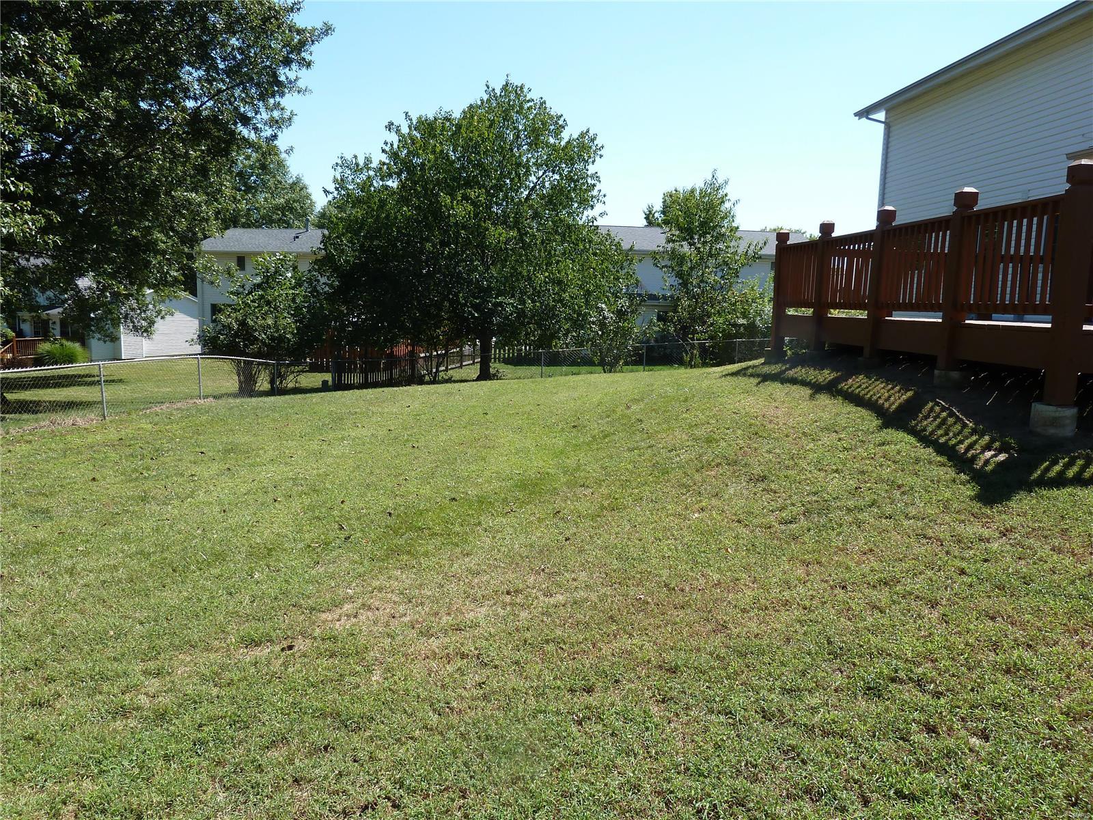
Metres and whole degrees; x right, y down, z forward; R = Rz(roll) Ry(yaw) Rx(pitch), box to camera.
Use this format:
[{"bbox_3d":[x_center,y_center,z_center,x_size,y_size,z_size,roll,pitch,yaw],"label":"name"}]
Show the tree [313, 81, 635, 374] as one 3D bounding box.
[{"bbox_3d":[-1.904,-4.816,21.842,8.429,8.139,8.200,1,8,0],"label":"tree"}]

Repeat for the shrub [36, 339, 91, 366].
[{"bbox_3d":[-23.010,-2.699,37.547,2.525,1.301,2.400,1,8,0],"label":"shrub"}]

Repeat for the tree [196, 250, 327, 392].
[{"bbox_3d":[-7.605,-2.270,21.209,3.306,3.814,3.200,1,8,0],"label":"tree"}]

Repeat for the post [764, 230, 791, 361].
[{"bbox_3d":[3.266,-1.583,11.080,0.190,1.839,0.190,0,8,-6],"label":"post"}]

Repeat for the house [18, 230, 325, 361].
[{"bbox_3d":[-19.495,-7.055,44.996,17.000,7.400,10.000,0,8,-3],"label":"house"}]

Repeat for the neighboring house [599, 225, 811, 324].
[{"bbox_3d":[8.511,-7.233,46.728,14.500,7.200,9.000,-1,8,-14],"label":"neighboring house"}]

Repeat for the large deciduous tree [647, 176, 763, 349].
[{"bbox_3d":[4.618,-4.059,23.148,3.353,5.548,3.300,1,8,0],"label":"large deciduous tree"}]

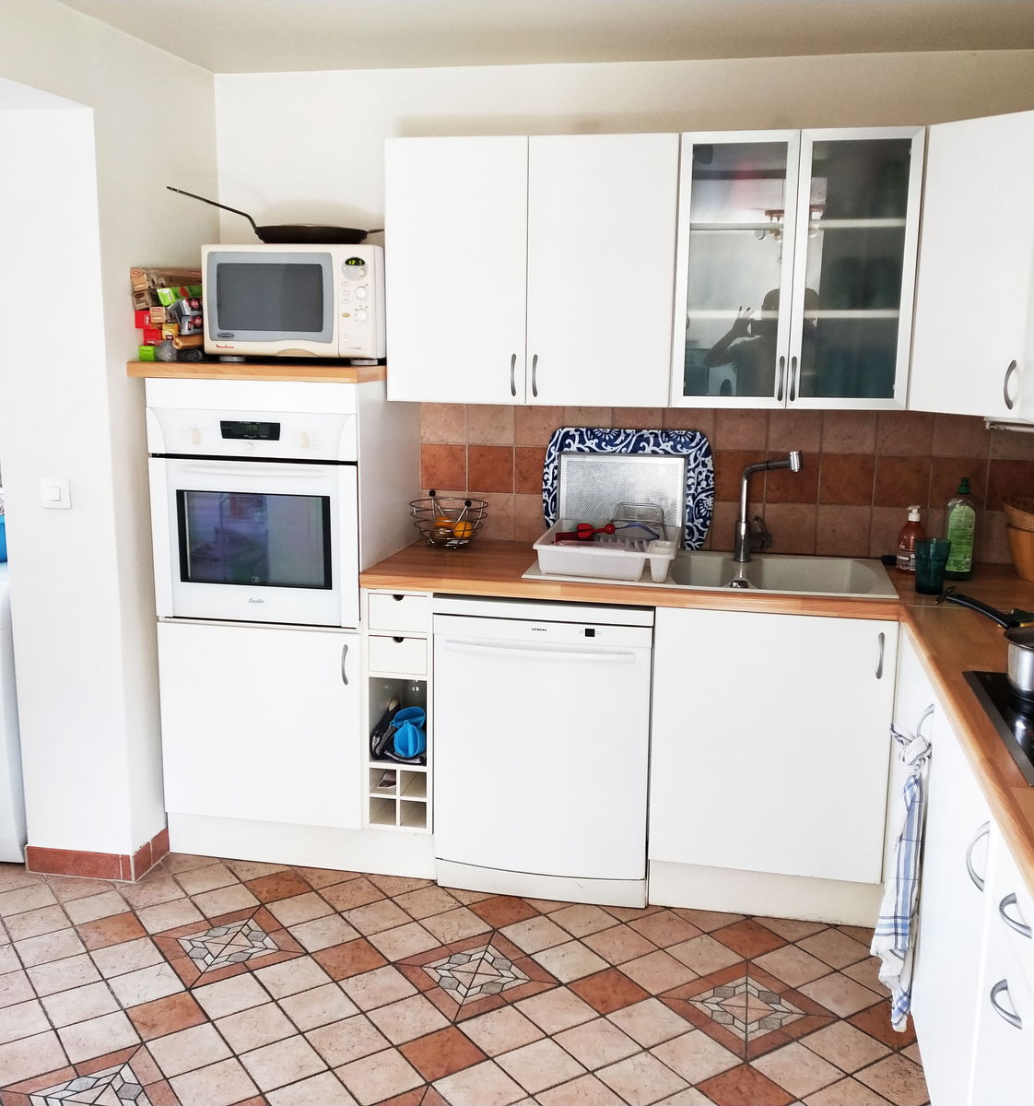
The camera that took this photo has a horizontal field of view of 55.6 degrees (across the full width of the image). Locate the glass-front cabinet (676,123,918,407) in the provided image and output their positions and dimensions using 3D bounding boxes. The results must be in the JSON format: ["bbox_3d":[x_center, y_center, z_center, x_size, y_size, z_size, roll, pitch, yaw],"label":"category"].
[{"bbox_3d":[0.751,-0.759,2.722,0.600,0.700,0.380,3,11,10],"label":"glass-front cabinet"}]

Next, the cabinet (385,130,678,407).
[{"bbox_3d":[0.062,-0.792,2.840,0.800,0.700,0.380,3,11,10],"label":"cabinet"}]

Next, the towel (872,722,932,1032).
[{"bbox_3d":[0.785,0.661,2.018,0.085,0.630,0.140,3,11,14],"label":"towel"}]

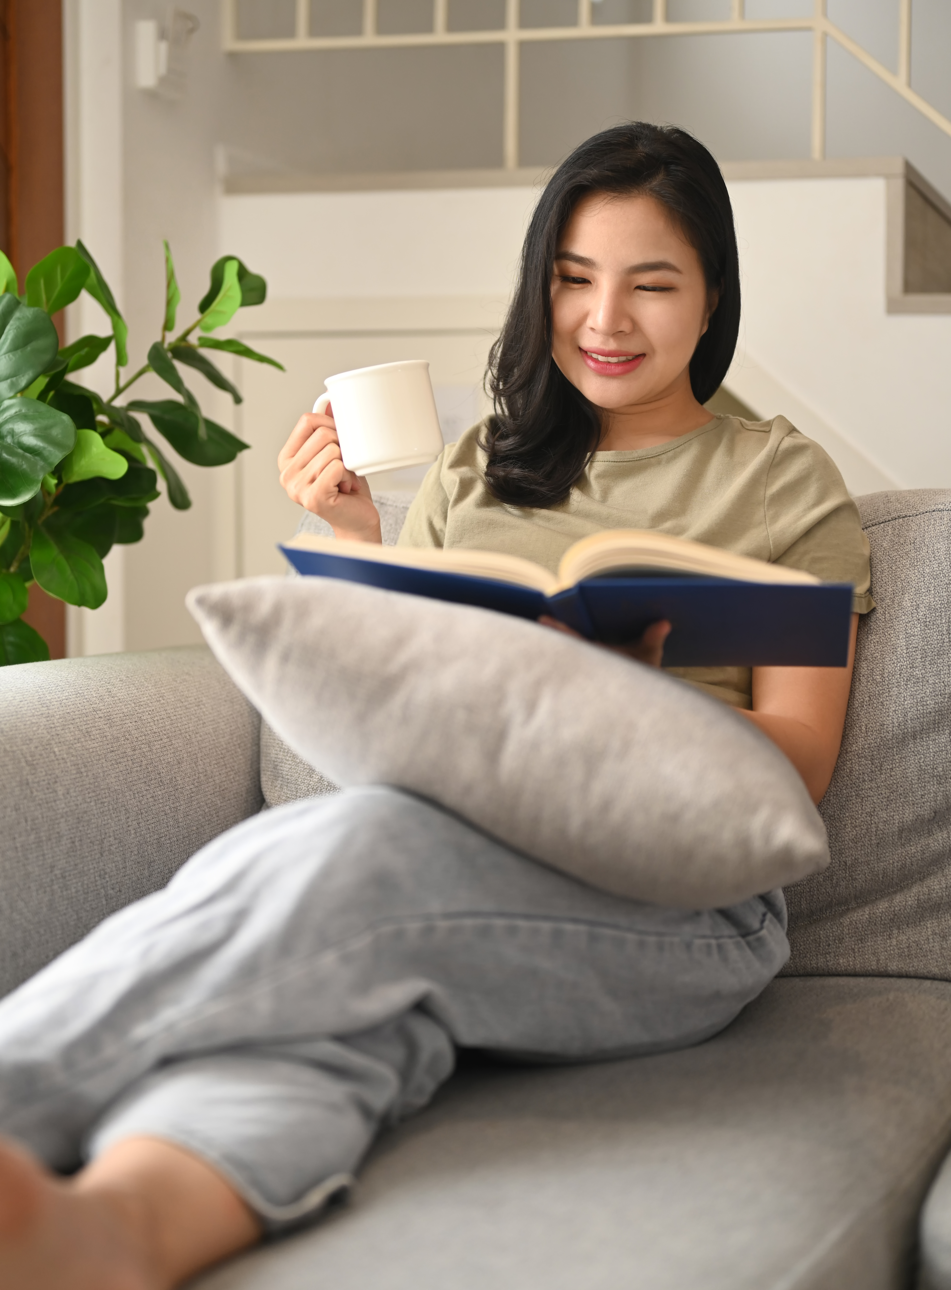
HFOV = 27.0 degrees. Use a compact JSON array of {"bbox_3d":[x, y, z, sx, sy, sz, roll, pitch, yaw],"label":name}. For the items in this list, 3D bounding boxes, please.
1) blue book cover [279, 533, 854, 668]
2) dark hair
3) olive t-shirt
[{"bbox_3d":[0.072,-0.025,1.395,0.378,0.055,0.235,4,-13,10],"label":"blue book cover"},{"bbox_3d":[0.111,-0.268,1.610,0.212,0.315,0.235,5,5,15],"label":"dark hair"},{"bbox_3d":[0.130,0.012,1.610,0.395,0.410,0.260,-2,-12,17],"label":"olive t-shirt"}]

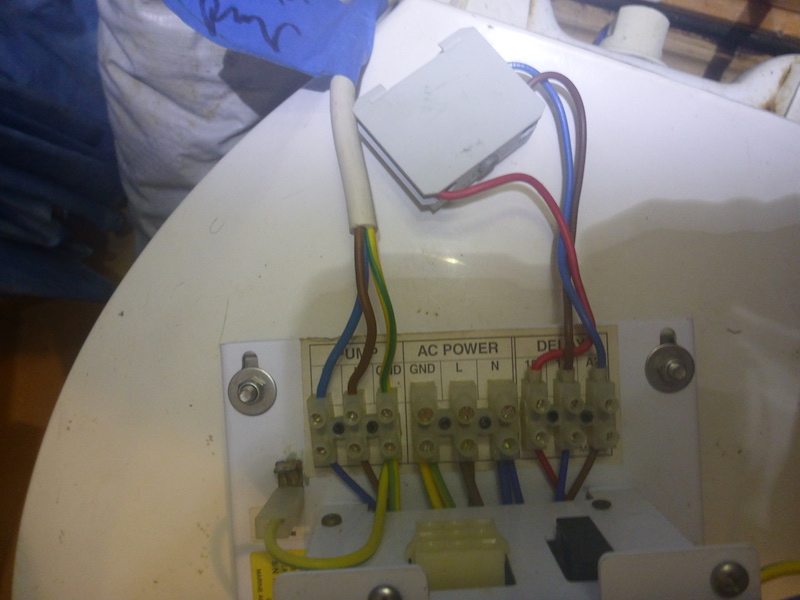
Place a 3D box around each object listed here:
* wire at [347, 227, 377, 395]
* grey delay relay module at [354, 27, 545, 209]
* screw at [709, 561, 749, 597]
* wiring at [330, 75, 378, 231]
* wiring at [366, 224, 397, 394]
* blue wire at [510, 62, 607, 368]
[{"bbox_3d":[-0.011,0.003,0.188,0.009,0.049,0.007,1,0,0],"label":"wire"},{"bbox_3d":[0.015,-0.054,0.196,0.045,0.033,0.017,-38,-7,-7],"label":"grey delay relay module"},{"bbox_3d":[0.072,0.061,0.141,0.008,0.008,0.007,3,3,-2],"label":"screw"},{"bbox_3d":[-0.014,-0.044,0.194,0.009,0.050,0.009,-8,-14,0],"label":"wiring"},{"bbox_3d":[-0.005,0.003,0.188,0.008,0.049,0.007,-3,0,0],"label":"wiring"},{"bbox_3d":[0.047,-0.025,0.192,0.026,0.091,0.015,3,-3,0],"label":"blue wire"}]

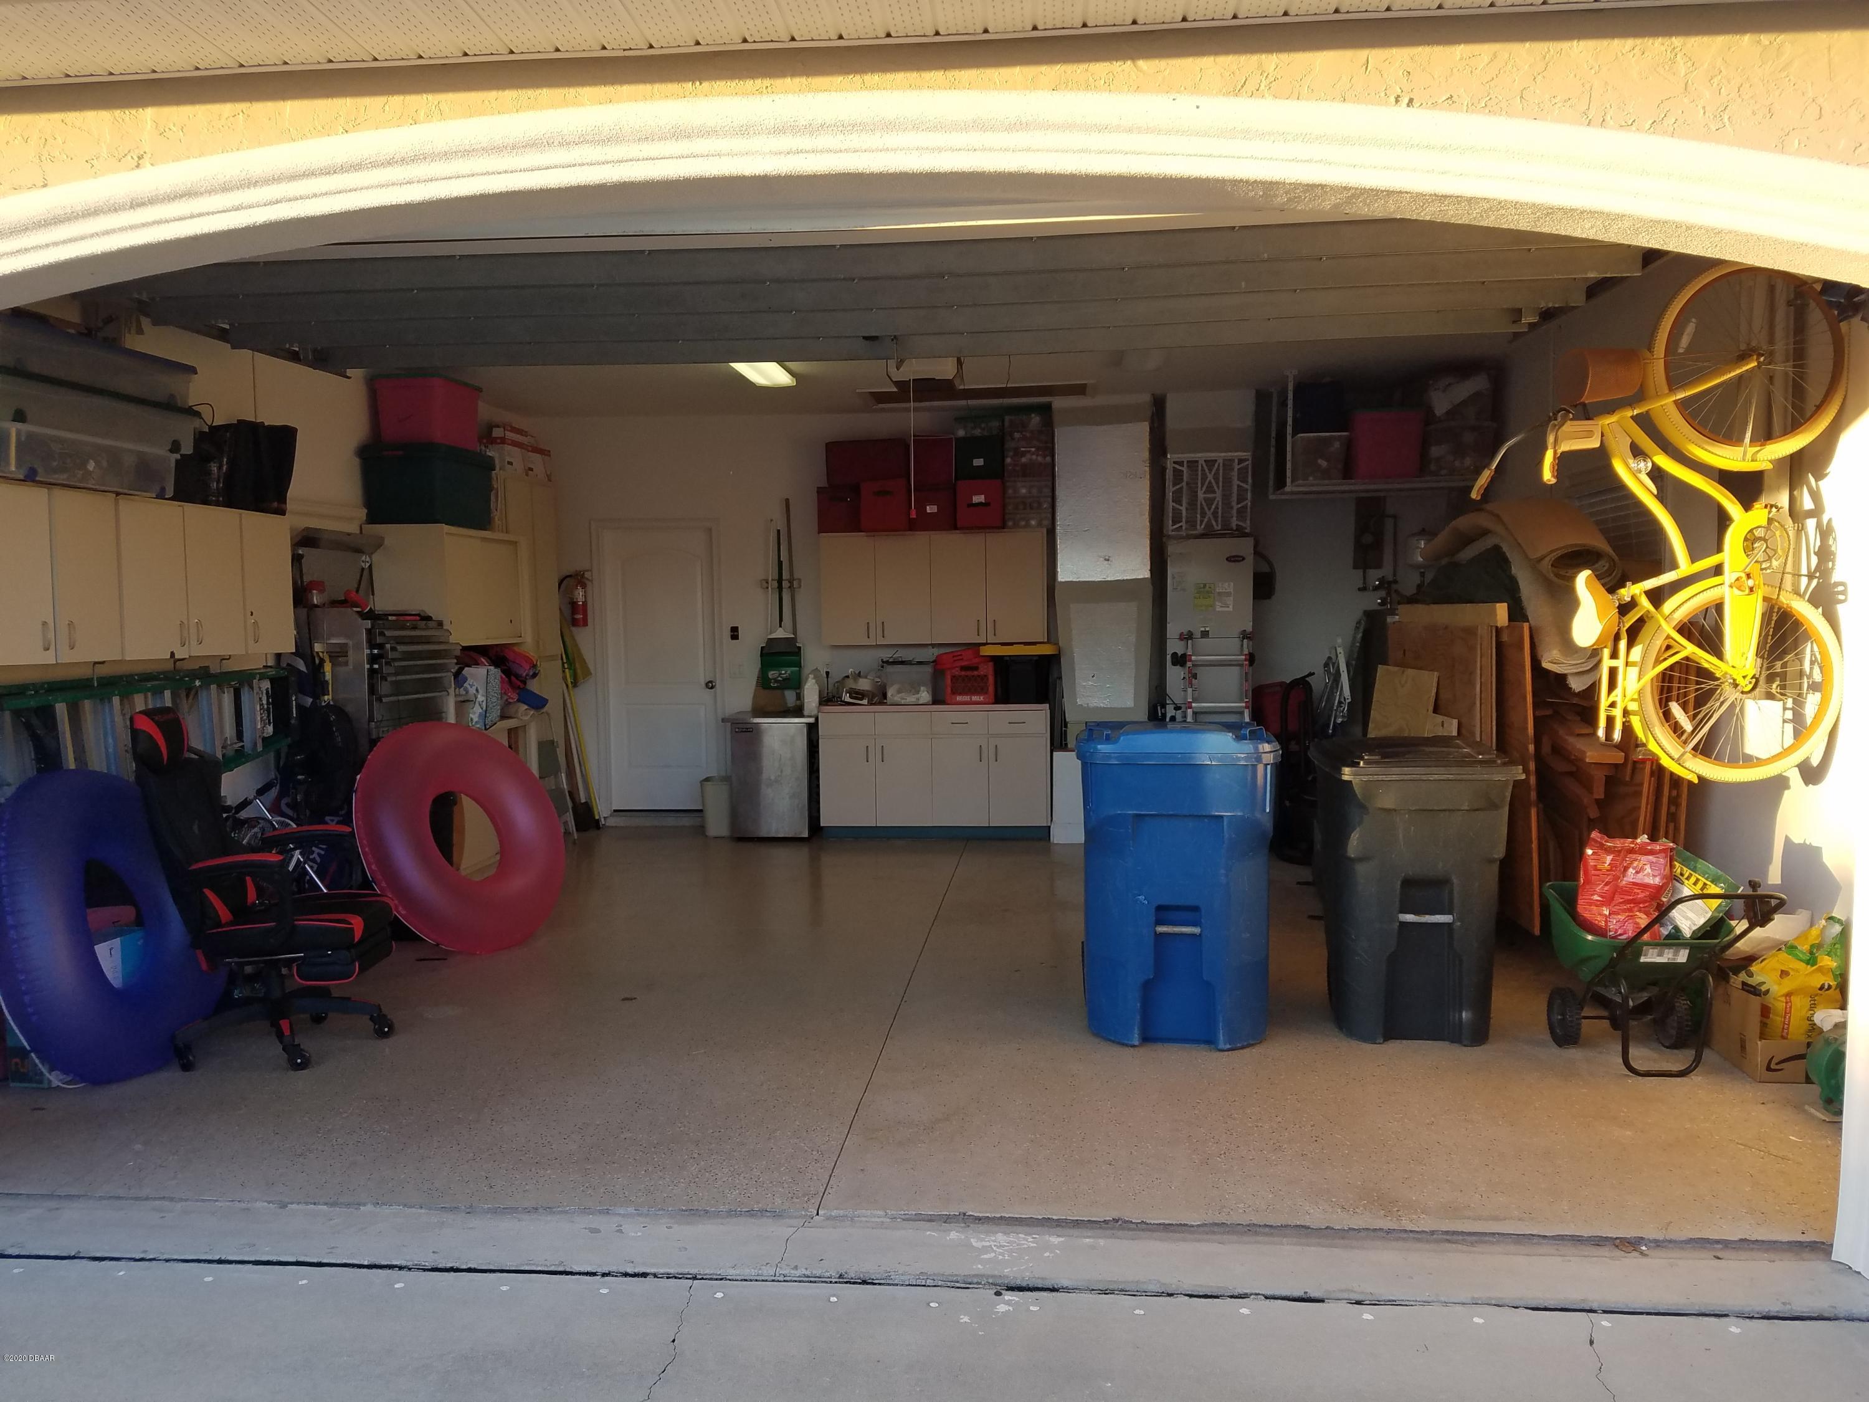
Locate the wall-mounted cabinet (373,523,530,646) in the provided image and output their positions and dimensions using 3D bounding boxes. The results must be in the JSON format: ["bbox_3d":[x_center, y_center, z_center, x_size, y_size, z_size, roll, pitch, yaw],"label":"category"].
[{"bbox_3d":[-2.840,-0.651,8.226,0.465,0.643,1.200,0,3,5],"label":"wall-mounted cabinet"}]

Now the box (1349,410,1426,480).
[{"bbox_3d":[2.785,-1.578,8.831,0.451,0.414,0.570,0,3,5],"label":"box"}]

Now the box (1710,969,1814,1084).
[{"bbox_3d":[2.769,1.033,4.577,0.335,0.310,0.390,0,3,5],"label":"box"}]

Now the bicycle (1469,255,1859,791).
[{"bbox_3d":[2.436,-0.570,4.618,1.063,1.693,0.700,0,3,5],"label":"bicycle"}]

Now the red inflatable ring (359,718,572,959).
[{"bbox_3d":[-2.159,0.619,6.464,0.260,1.125,1.125,-27,-9,26],"label":"red inflatable ring"}]

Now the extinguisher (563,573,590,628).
[{"bbox_3d":[-2.574,-0.725,10.101,0.205,0.409,0.130,0,3,5],"label":"extinguisher"}]

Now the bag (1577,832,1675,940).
[{"bbox_3d":[2.338,0.657,4.747,0.320,0.390,0.170,6,1,30],"label":"bag"}]

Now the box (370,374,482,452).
[{"bbox_3d":[-2.895,-1.621,8.050,0.406,0.374,0.553,0,3,5],"label":"box"}]

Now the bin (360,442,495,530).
[{"bbox_3d":[-2.859,-1.180,7.959,0.440,0.450,0.790,0,3,5],"label":"bin"}]

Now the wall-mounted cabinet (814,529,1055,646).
[{"bbox_3d":[0.011,-0.774,9.758,1.544,0.765,0.380,0,3,5],"label":"wall-mounted cabinet"}]

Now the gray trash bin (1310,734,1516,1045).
[{"bbox_3d":[1.742,0.647,5.149,0.620,1.040,0.770,0,3,9],"label":"gray trash bin"}]

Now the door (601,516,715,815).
[{"bbox_3d":[-1.974,-0.231,10.103,0.815,2.030,0.070,0,3,5],"label":"door"}]

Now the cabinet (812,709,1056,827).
[{"bbox_3d":[0.025,0.453,9.643,1.540,0.885,0.610,0,3,5],"label":"cabinet"}]

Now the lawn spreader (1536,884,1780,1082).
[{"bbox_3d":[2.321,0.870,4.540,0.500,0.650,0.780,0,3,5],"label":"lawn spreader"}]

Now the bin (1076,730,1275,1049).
[{"bbox_3d":[0.888,0.635,5.179,0.690,1.080,0.800,0,3,8],"label":"bin"}]

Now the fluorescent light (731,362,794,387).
[{"bbox_3d":[-0.987,-1.867,7.691,0.250,0.085,1.220,0,3,5],"label":"fluorescent light"}]

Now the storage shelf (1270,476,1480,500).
[{"bbox_3d":[2.758,-1.347,8.863,1.160,0.080,0.700,0,3,5],"label":"storage shelf"}]

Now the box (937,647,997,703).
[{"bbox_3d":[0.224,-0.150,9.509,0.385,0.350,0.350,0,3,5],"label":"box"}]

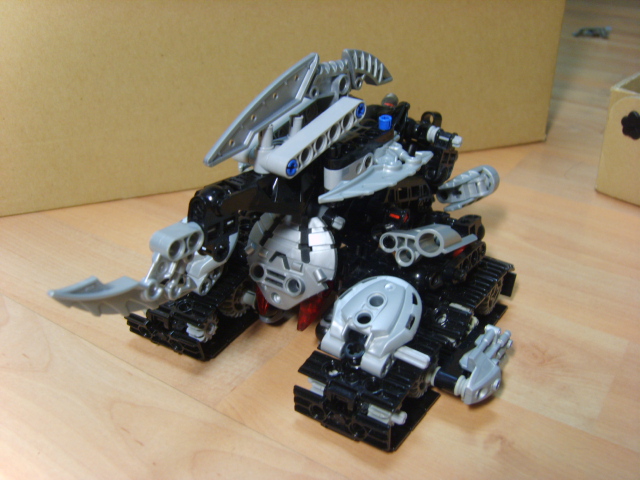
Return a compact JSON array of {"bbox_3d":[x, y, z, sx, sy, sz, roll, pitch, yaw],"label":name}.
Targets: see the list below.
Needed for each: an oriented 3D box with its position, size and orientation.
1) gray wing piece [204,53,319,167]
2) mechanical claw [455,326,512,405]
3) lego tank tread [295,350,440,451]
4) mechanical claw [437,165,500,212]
[{"bbox_3d":[-0.019,-0.046,0.233,0.005,0.014,0.064,19,58,37],"label":"gray wing piece"},{"bbox_3d":[0.062,0.046,0.239,0.013,0.015,0.036,15,42,30],"label":"mechanical claw"},{"bbox_3d":[0.019,0.051,0.240,0.040,0.024,0.042,15,27,30],"label":"lego tank tread"},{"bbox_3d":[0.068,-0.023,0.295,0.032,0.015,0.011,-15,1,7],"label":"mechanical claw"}]

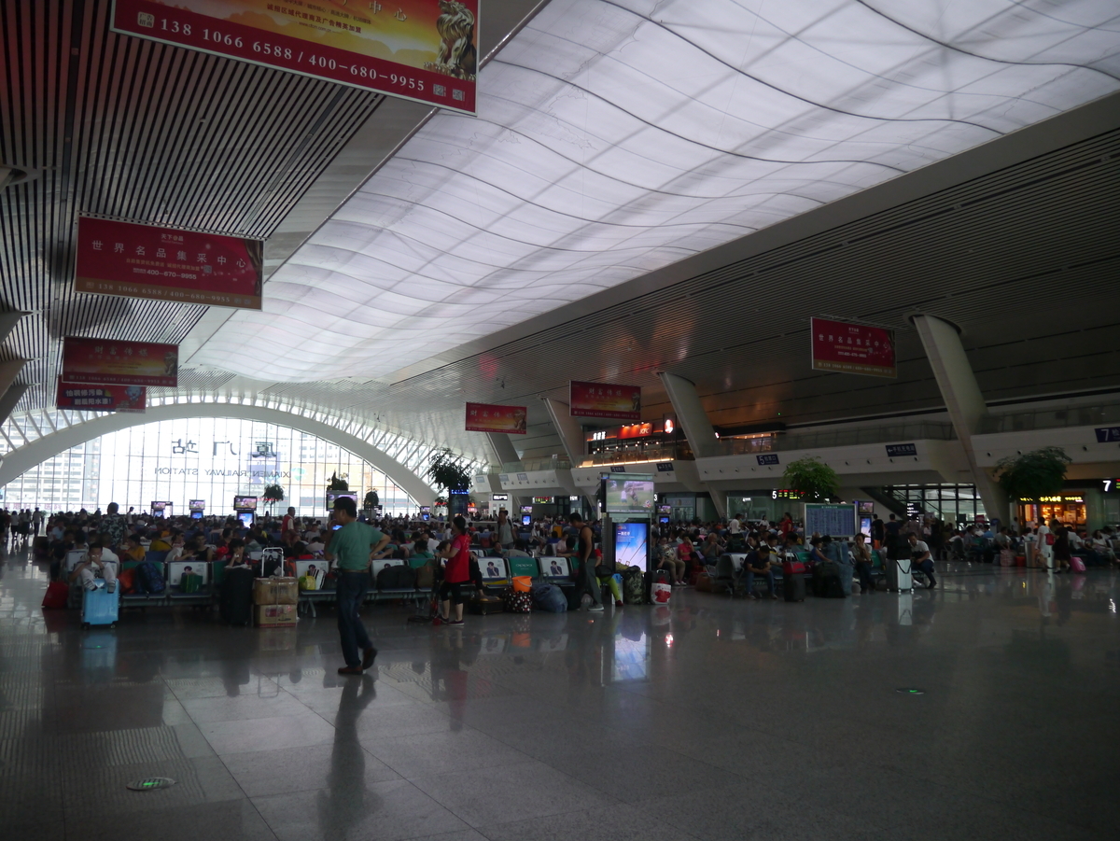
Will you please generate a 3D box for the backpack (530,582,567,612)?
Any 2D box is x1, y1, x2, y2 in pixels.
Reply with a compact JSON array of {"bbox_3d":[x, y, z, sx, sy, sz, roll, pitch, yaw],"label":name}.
[{"bbox_3d":[-0.192,2.884,14.863,0.500,0.450,0.370,4,-7,-29],"label":"backpack"}]

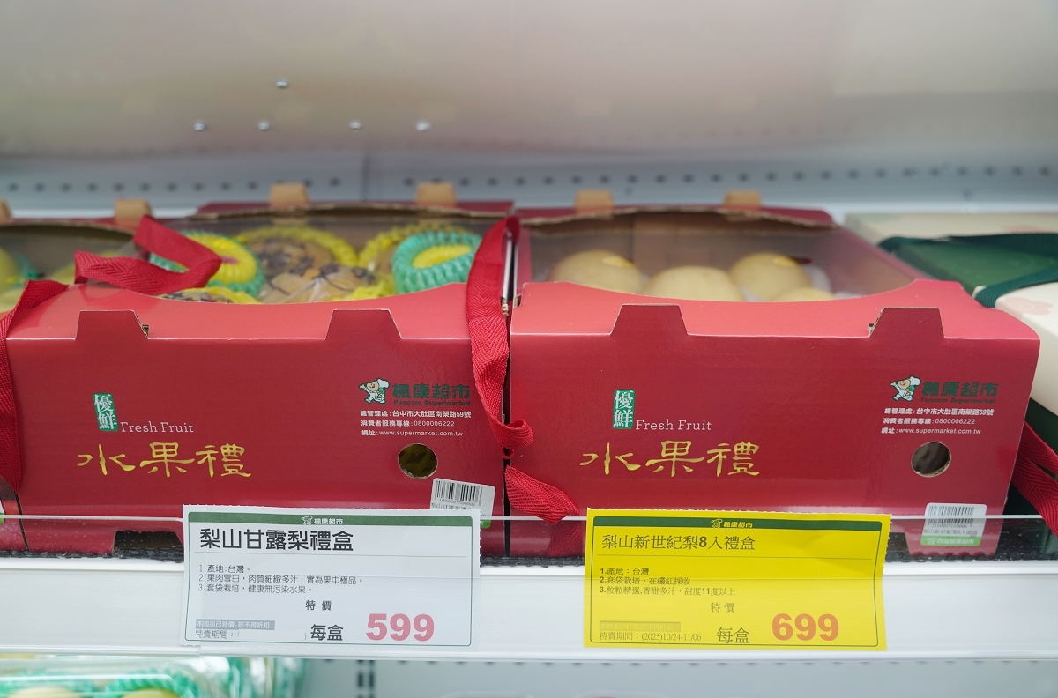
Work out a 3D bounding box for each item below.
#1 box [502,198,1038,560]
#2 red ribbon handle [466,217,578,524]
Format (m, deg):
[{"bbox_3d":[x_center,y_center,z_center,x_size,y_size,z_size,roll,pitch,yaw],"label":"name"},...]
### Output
[{"bbox_3d":[0.145,-0.005,0.713,0.312,0.154,0.399,0,20,0],"label":"box"},{"bbox_3d":[-0.005,0.014,0.617,0.069,0.153,0.243,0,20,0],"label":"red ribbon handle"}]

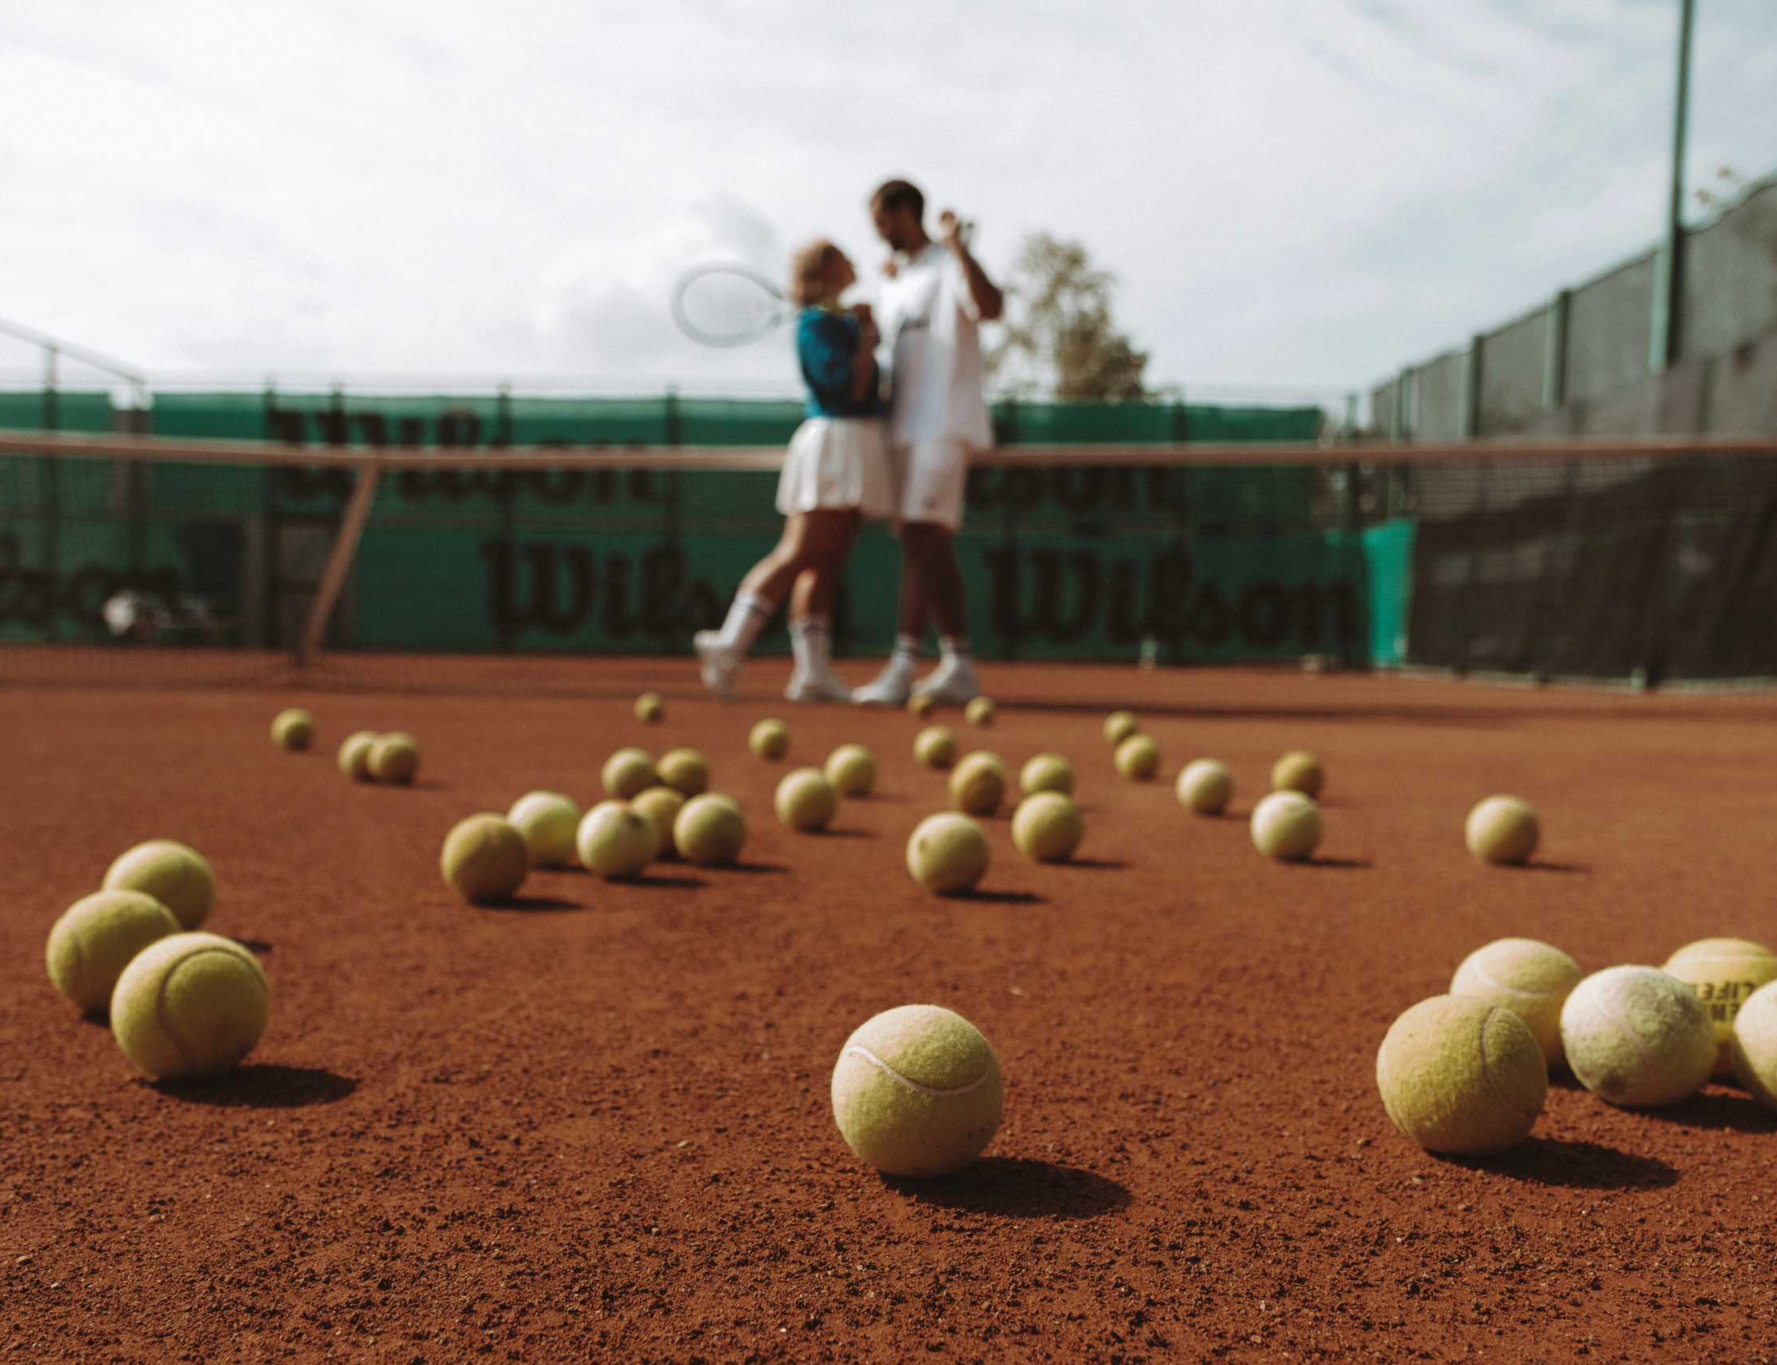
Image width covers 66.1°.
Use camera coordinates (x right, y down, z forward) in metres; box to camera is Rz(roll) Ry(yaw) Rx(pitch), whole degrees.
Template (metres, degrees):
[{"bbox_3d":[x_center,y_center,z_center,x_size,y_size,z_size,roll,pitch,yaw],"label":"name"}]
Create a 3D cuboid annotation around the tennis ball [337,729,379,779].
[{"bbox_3d":[-0.695,0.099,1.815,0.067,0.067,0.067,1,2,0],"label":"tennis ball"}]

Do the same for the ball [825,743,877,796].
[{"bbox_3d":[-0.049,0.113,1.770,0.067,0.067,0.067,1,2,0],"label":"ball"}]

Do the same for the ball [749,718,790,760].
[{"bbox_3d":[-0.182,0.091,2.115,0.067,0.067,0.067,1,2,0],"label":"ball"}]

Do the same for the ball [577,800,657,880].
[{"bbox_3d":[-0.227,0.132,1.146,0.067,0.067,0.067,1,2,0],"label":"ball"}]

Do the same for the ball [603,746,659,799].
[{"bbox_3d":[-0.322,0.118,1.707,0.067,0.067,0.067,1,2,0],"label":"ball"}]

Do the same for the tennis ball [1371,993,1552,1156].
[{"bbox_3d":[0.246,0.169,0.587,0.067,0.067,0.067,1,2,0],"label":"tennis ball"}]

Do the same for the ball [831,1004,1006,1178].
[{"bbox_3d":[0.012,0.166,0.554,0.067,0.067,0.067,1,2,0],"label":"ball"}]

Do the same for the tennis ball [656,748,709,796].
[{"bbox_3d":[-0.261,0.118,1.725,0.067,0.067,0.067,1,2,0],"label":"tennis ball"}]

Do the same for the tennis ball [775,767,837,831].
[{"bbox_3d":[-0.091,0.129,1.508,0.067,0.067,0.067,1,2,0],"label":"tennis ball"}]

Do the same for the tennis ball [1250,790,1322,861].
[{"bbox_3d":[0.390,0.140,1.337,0.067,0.067,0.067,1,2,0],"label":"tennis ball"}]

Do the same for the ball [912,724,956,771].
[{"bbox_3d":[0.073,0.101,2.120,0.067,0.067,0.067,1,2,0],"label":"ball"}]

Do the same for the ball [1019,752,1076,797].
[{"bbox_3d":[0.191,0.119,1.632,0.067,0.067,0.067,1,2,0],"label":"ball"}]

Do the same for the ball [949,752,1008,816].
[{"bbox_3d":[0.108,0.118,1.630,0.067,0.067,0.067,1,2,0],"label":"ball"}]

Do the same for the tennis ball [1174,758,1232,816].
[{"bbox_3d":[0.385,0.126,1.658,0.067,0.067,0.067,1,2,0],"label":"tennis ball"}]

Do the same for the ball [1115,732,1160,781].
[{"bbox_3d":[0.386,0.116,2.115,0.067,0.067,0.067,1,2,0],"label":"ball"}]

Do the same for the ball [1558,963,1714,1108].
[{"bbox_3d":[0.358,0.169,0.652,0.067,0.067,0.067,1,2,0],"label":"ball"}]

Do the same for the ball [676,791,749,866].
[{"bbox_3d":[-0.165,0.136,1.269,0.067,0.067,0.067,1,2,0],"label":"ball"}]

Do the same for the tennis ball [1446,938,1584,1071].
[{"bbox_3d":[0.327,0.167,0.706,0.067,0.067,0.067,1,2,0],"label":"tennis ball"}]

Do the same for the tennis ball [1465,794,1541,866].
[{"bbox_3d":[0.579,0.141,1.282,0.067,0.067,0.067,1,2,0],"label":"tennis ball"}]

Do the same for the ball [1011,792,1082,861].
[{"bbox_3d":[0.151,0.137,1.293,0.067,0.067,0.067,1,2,0],"label":"ball"}]

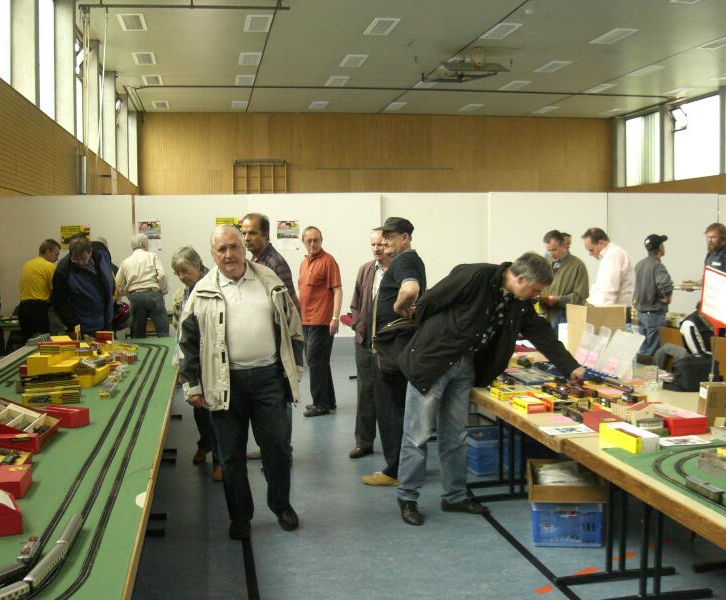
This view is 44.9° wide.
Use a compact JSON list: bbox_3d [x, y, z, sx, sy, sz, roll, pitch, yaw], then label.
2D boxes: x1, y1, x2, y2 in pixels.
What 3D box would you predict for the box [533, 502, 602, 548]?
[{"bbox_3d":[1.122,1.194,4.931,0.365,0.237,0.460,0,4,5],"label":"box"}]

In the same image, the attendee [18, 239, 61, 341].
[{"bbox_3d":[-3.499,0.198,9.500,0.500,1.700,0.420,2,5,37],"label":"attendee"}]

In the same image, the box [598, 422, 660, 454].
[{"bbox_3d":[1.172,0.606,3.873,0.113,0.069,0.301,-1,4,-14],"label":"box"}]

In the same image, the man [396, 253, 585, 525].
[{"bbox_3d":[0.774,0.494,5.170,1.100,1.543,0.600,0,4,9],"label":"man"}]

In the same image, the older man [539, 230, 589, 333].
[{"bbox_3d":[1.891,0.214,8.200,0.450,1.740,0.520,-4,5,-45],"label":"older man"}]

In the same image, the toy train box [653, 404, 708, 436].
[{"bbox_3d":[1.408,0.551,4.068,0.178,0.082,0.340,-2,4,-13],"label":"toy train box"}]

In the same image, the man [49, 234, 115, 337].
[{"bbox_3d":[-2.626,0.251,8.250,0.560,1.691,0.470,0,4,9],"label":"man"}]

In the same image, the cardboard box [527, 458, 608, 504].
[{"bbox_3d":[1.103,1.005,4.865,0.400,0.097,0.530,0,4,6],"label":"cardboard box"}]

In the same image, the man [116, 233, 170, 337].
[{"bbox_3d":[-2.624,0.093,10.500,0.580,1.760,0.420,1,4,18],"label":"man"}]

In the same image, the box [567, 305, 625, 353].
[{"bbox_3d":[1.564,0.251,5.896,0.275,0.433,0.320,-1,4,-10],"label":"box"}]

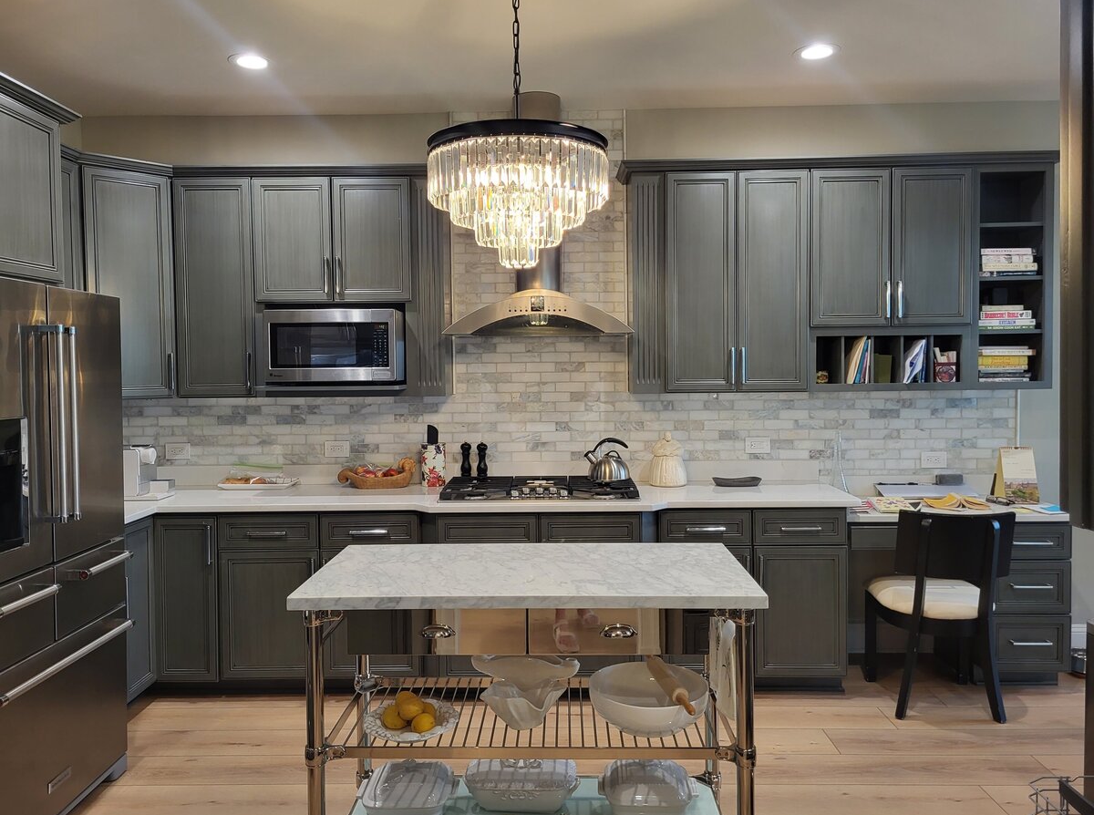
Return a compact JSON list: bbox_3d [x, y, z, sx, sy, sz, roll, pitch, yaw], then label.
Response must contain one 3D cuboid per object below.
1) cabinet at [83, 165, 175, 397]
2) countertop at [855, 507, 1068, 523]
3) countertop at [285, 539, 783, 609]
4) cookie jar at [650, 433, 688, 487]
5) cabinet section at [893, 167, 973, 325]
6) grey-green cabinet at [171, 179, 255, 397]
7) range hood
[{"bbox_3d":[-2.053,-0.570,3.941,0.340,1.050,0.414,2,4,44],"label":"cabinet"},{"bbox_3d":[1.893,0.497,4.022,1.002,0.034,0.530,-1,3,1],"label":"countertop"},{"bbox_3d":[-0.046,0.491,2.438,1.250,0.036,0.613,0,3,1],"label":"countertop"},{"bbox_3d":[0.613,0.263,4.137,0.190,0.280,0.180,-1,3,-5],"label":"cookie jar"},{"bbox_3d":[1.824,-0.764,4.049,0.373,0.739,0.330,-1,2,1],"label":"cabinet section"},{"bbox_3d":[-1.595,-0.583,4.119,0.373,1.050,0.330,-1,3,1],"label":"grey-green cabinet"},{"bbox_3d":[-0.040,-0.575,4.059,0.895,0.435,0.460,-1,3,1],"label":"range hood"}]

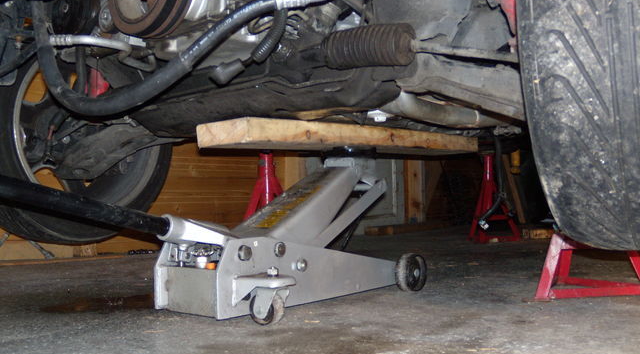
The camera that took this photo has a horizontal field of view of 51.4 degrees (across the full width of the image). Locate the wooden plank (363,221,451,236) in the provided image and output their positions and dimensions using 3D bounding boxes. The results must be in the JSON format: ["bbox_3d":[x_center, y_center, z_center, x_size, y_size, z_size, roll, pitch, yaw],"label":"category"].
[{"bbox_3d":[0.566,0.307,4.114,0.156,0.047,0.950,-1,-1,29],"label":"wooden plank"}]

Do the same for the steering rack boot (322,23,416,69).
[{"bbox_3d":[0.073,-0.192,0.985,0.152,0.061,0.061,5,2,38],"label":"steering rack boot"}]

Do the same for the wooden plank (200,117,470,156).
[{"bbox_3d":[0.117,-0.089,1.672,0.143,0.046,0.970,-4,-2,39],"label":"wooden plank"}]

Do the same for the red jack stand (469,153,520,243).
[{"bbox_3d":[0.827,0.095,3.225,0.230,0.432,0.250,0,-1,-10],"label":"red jack stand"}]

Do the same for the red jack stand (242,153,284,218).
[{"bbox_3d":[-0.175,0.102,2.204,0.250,0.375,0.230,0,-1,14],"label":"red jack stand"}]

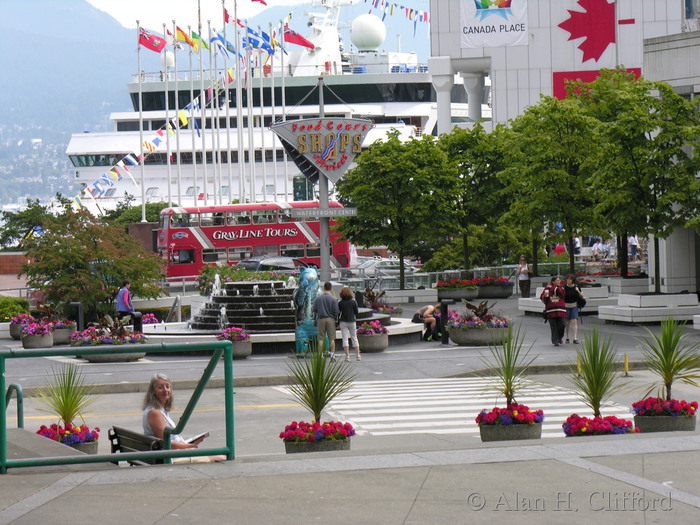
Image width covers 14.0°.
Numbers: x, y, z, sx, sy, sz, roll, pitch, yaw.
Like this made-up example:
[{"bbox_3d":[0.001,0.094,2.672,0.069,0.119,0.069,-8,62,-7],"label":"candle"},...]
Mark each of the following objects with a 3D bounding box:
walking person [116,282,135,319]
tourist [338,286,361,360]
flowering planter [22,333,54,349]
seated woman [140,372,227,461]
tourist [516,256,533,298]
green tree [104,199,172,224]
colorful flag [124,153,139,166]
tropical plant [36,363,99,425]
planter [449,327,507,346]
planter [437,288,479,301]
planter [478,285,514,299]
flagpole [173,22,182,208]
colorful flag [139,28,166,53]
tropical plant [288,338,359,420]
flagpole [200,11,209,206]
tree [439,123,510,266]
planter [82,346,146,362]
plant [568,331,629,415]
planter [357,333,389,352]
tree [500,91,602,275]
[{"bbox_3d":[-5.892,1.310,75.000,0.420,1.650,0.500,-2,1,-25],"label":"walking person"},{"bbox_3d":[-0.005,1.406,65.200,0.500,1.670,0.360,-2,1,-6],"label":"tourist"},{"bbox_3d":[-7.819,1.968,71.500,0.790,0.420,0.790,-2,1,0],"label":"flowering planter"},{"bbox_3d":[-1.373,1.575,24.400,0.900,1.270,0.520,-2,2,-19],"label":"seated woman"},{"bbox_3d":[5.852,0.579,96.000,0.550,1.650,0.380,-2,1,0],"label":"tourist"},{"bbox_3d":[-12.819,-2.715,172.000,4.200,2.400,3.600,-2,1,0],"label":"green tree"},{"bbox_3d":[-17.242,-8.128,225.000,1.050,1.000,0.250,-2,1,0],"label":"colorful flag"},{"bbox_3d":[-3.022,1.428,30.500,0.720,0.730,0.700,-2,1,0],"label":"tropical plant"},{"bbox_3d":[3.152,1.788,68.600,1.510,0.460,1.480,-2,1,0],"label":"planter"},{"bbox_3d":[3.579,1.077,94.500,1.400,0.450,0.800,-1,2,17],"label":"planter"},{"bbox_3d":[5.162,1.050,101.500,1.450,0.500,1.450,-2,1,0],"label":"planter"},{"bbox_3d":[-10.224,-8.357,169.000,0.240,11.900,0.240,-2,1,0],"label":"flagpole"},{"bbox_3d":[-11.914,-13.392,172.000,1.700,1.400,0.300,-2,1,0],"label":"colorful flag"},{"bbox_3d":[-0.298,1.228,29.300,0.720,0.860,0.700,-2,1,0],"label":"tropical plant"},{"bbox_3d":[-8.747,-9.122,170.000,0.150,13.200,0.150,-1,2,0],"label":"flagpole"},{"bbox_3d":[4.281,-2.095,103.000,4.000,6.000,4.000,-1,2,0],"label":"tree"},{"bbox_3d":[-5.510,2.078,65.600,1.700,0.460,1.660,-2,1,0],"label":"planter"},{"bbox_3d":[2.824,1.250,32.400,0.700,1.000,0.700,-2,1,0],"label":"plant"},{"bbox_3d":[0.544,1.948,69.000,0.770,0.460,0.770,-2,1,0],"label":"planter"},{"bbox_3d":[6.281,-2.253,88.000,3.500,5.800,3.500,-2,1,0],"label":"tree"}]

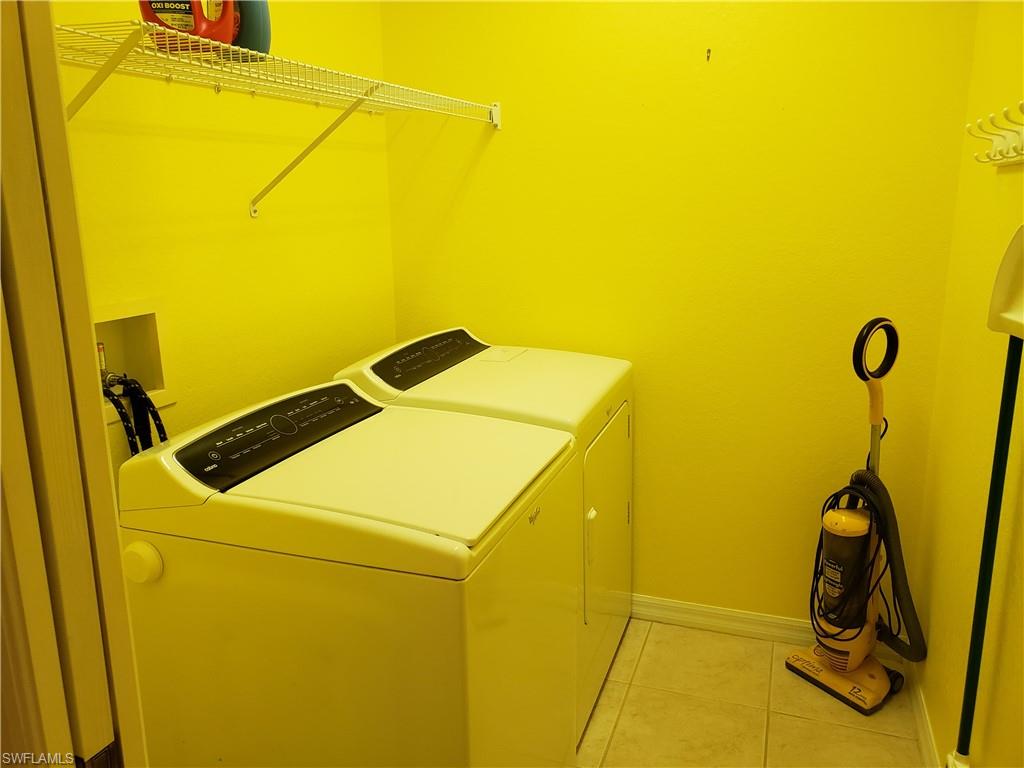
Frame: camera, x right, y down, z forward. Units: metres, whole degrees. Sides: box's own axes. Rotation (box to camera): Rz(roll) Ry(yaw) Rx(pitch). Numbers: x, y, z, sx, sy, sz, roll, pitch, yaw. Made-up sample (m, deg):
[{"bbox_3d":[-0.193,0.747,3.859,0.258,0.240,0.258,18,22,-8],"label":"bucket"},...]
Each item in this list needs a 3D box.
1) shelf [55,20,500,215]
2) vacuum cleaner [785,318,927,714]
[{"bbox_3d":[-0.509,-0.601,1.987,0.412,0.328,1.510,4,15,20],"label":"shelf"},{"bbox_3d":[1.087,0.382,2.299,0.278,1.147,0.373,-10,16,-32],"label":"vacuum cleaner"}]

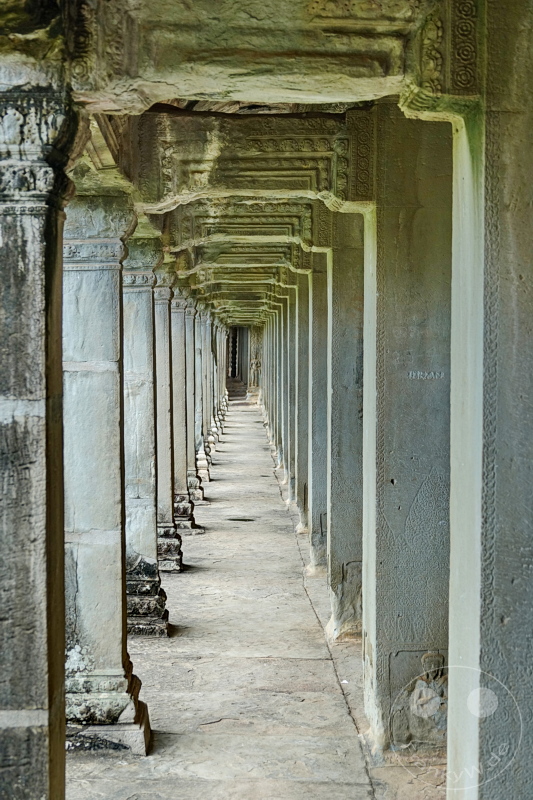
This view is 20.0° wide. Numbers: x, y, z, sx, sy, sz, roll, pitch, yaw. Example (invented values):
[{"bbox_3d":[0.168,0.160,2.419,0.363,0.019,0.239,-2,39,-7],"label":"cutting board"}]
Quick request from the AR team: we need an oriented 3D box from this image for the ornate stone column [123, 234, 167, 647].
[{"bbox_3d":[-0.769,0.204,8.583,0.445,2.181,0.445,0,2,-1],"label":"ornate stone column"}]

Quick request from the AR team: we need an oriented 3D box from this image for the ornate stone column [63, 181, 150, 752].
[{"bbox_3d":[-0.723,0.282,6.085,0.445,2.181,0.445,0,2,-1],"label":"ornate stone column"}]

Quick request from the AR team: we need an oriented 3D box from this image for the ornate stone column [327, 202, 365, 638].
[{"bbox_3d":[0.612,0.139,8.711,0.480,2.391,0.480,0,2,-1],"label":"ornate stone column"}]

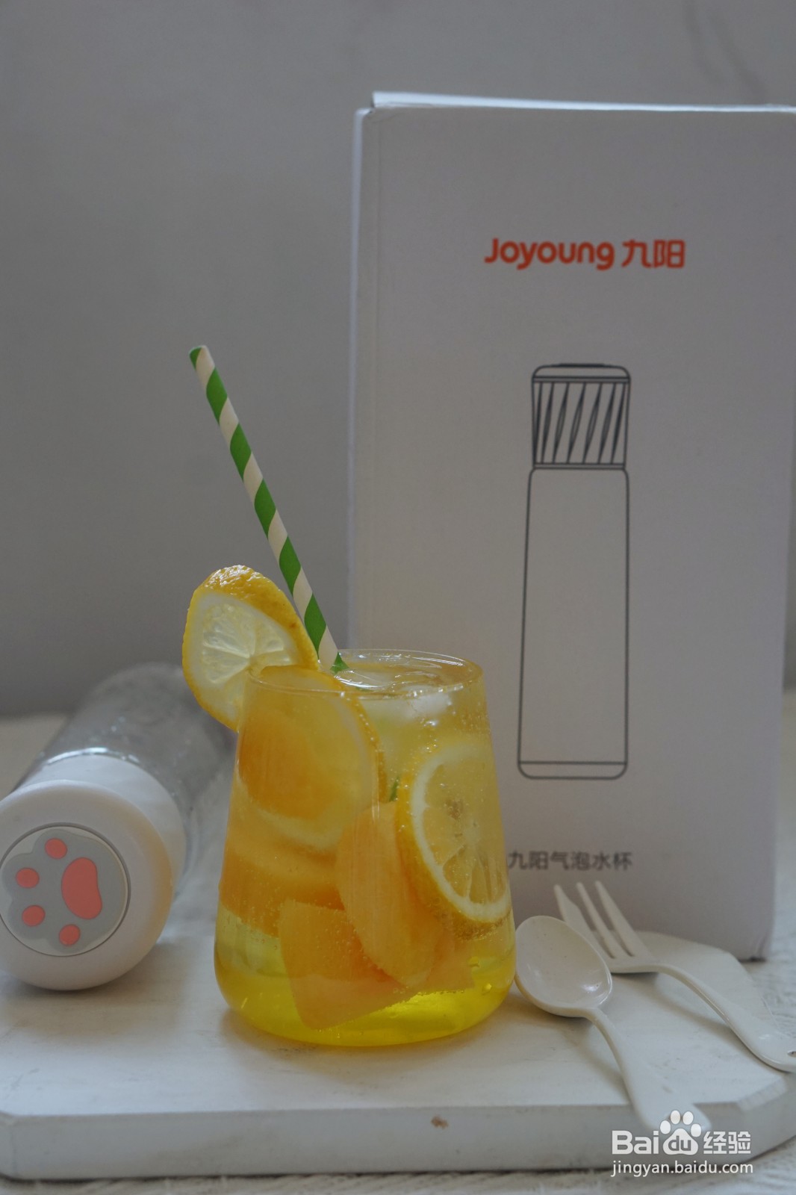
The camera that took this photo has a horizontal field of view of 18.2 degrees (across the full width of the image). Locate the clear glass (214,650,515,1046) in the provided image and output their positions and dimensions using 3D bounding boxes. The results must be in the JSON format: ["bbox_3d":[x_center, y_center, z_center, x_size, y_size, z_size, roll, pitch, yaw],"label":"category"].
[{"bbox_3d":[-0.010,0.074,0.764,0.093,0.105,0.093,0,11,0],"label":"clear glass"}]

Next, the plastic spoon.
[{"bbox_3d":[0.061,0.123,0.725,0.032,0.021,0.123,-3,14,-16],"label":"plastic spoon"}]

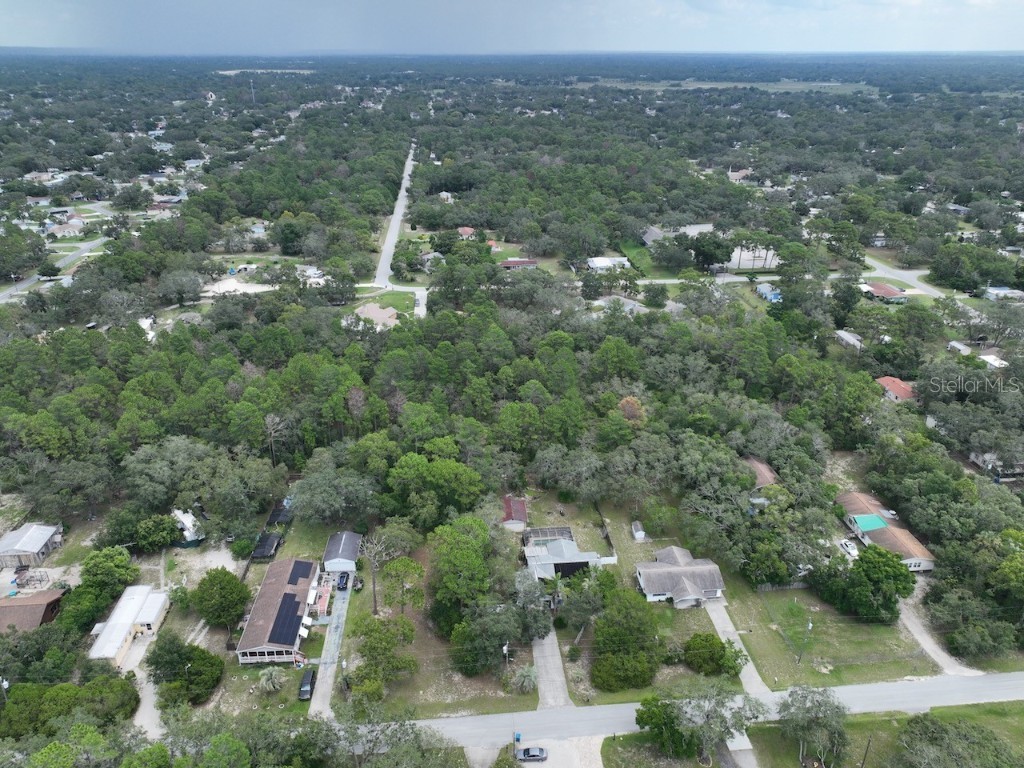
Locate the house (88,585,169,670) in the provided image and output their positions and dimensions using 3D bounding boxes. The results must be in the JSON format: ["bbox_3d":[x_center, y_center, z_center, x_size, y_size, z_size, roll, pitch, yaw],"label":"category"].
[{"bbox_3d":[-67.966,43.109,127.618,8.500,3.000,17.600,-3,25,-6],"label":"house"}]

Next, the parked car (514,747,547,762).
[{"bbox_3d":[2.980,54.669,104.969,4.720,1.450,1.830,-2,25,-4],"label":"parked car"}]

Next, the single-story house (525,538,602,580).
[{"bbox_3d":[10.000,35.953,141.733,14.800,4.400,11.800,-2,25,-5],"label":"single-story house"}]

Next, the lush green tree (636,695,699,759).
[{"bbox_3d":[22.600,50.968,104.593,8.600,8.800,8.600,-2,25,-5],"label":"lush green tree"}]

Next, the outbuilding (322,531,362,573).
[{"bbox_3d":[-34.499,34.385,145.612,6.300,3.400,8.500,-1,25,-3],"label":"outbuilding"}]

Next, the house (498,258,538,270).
[{"bbox_3d":[3.400,-56.939,338.525,17.300,3.700,9.000,-3,26,-7],"label":"house"}]

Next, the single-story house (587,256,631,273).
[{"bbox_3d":[46.100,-56.813,338.142,19.000,3.800,12.500,-3,25,-5],"label":"single-story house"}]

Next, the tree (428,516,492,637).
[{"bbox_3d":[-9.000,34.294,125.155,11.000,21.500,11.500,-2,25,-5],"label":"tree"}]

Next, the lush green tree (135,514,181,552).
[{"bbox_3d":[-73.600,31.540,147.836,8.100,7.200,8.000,-2,25,-5],"label":"lush green tree"}]

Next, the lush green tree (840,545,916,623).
[{"bbox_3d":[66.000,37.078,129.224,11.200,13.000,11.200,-2,25,-5],"label":"lush green tree"}]

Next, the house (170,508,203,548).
[{"bbox_3d":[-69.600,31.304,152.807,5.200,3.400,10.500,-17,30,-32],"label":"house"}]

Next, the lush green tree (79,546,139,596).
[{"bbox_3d":[-76.500,36.247,135.463,9.000,9.200,9.000,-2,25,-5],"label":"lush green tree"}]

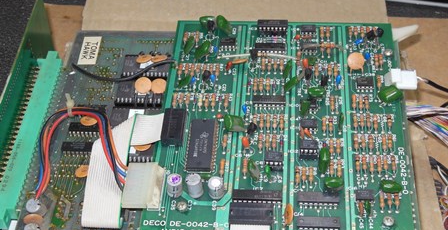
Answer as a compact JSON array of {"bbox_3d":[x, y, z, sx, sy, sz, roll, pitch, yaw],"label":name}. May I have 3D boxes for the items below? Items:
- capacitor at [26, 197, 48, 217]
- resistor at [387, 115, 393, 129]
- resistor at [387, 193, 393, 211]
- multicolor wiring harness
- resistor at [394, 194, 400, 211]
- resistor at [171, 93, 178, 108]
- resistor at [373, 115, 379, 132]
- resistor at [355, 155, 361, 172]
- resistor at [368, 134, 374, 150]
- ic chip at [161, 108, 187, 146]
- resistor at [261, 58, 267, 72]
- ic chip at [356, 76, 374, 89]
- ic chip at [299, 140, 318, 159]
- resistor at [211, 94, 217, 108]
[{"bbox_3d":[-0.104,0.053,0.358,0.008,0.011,0.008,1,52,6],"label":"capacitor"},{"bbox_3d":[0.095,0.004,0.370,0.003,0.003,0.008,1,48,6],"label":"resistor"},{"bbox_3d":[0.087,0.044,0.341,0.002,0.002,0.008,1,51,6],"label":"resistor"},{"bbox_3d":[-0.081,0.023,0.376,0.062,0.023,0.067,1,49,6],"label":"multicolor wiring harness"},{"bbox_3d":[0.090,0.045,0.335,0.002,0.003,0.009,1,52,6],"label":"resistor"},{"bbox_3d":[-0.029,-0.009,0.394,0.003,0.003,0.009,3,52,7],"label":"resistor"},{"bbox_3d":[0.088,0.004,0.373,0.003,0.003,0.008,1,52,6],"label":"resistor"},{"bbox_3d":[0.073,0.026,0.351,0.002,0.002,0.007,1,49,6],"label":"resistor"},{"bbox_3d":[0.082,0.015,0.360,0.002,0.002,0.007,1,49,6],"label":"resistor"},{"bbox_3d":[-0.029,0.007,0.375,0.012,0.007,0.023,1,48,6],"label":"ic chip"},{"bbox_3d":[0.025,-0.031,0.408,0.003,0.003,0.008,1,48,6],"label":"resistor"},{"bbox_3d":[0.085,-0.019,0.392,0.010,0.004,0.007,1,51,6],"label":"ic chip"},{"bbox_3d":[0.047,0.019,0.363,0.010,0.007,0.008,1,51,6],"label":"ic chip"},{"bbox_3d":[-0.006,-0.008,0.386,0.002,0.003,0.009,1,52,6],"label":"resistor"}]

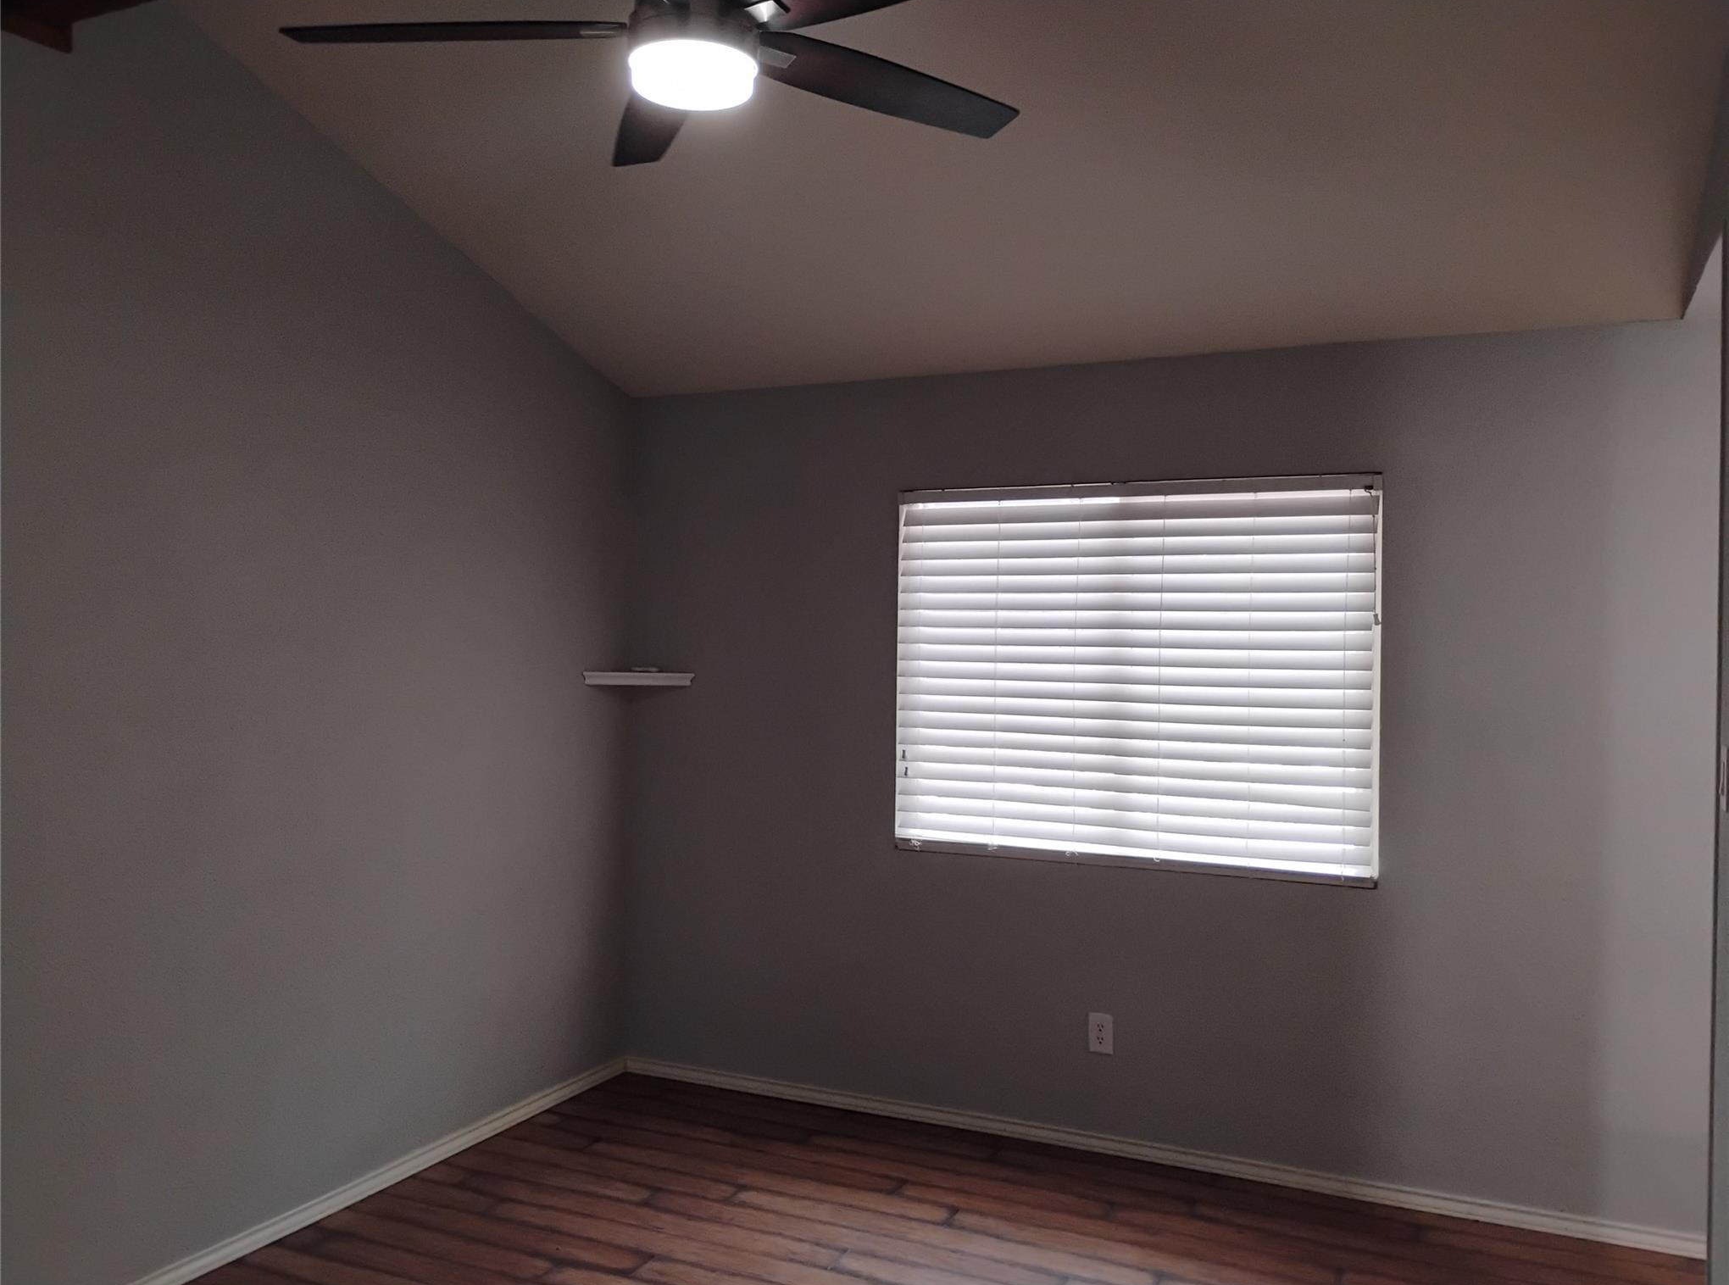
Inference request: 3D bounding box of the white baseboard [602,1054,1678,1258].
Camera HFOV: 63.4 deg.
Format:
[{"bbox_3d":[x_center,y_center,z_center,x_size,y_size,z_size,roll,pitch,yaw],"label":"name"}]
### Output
[{"bbox_3d":[0.665,1.533,4.311,3.384,0.062,0.015,1,0,25],"label":"white baseboard"}]

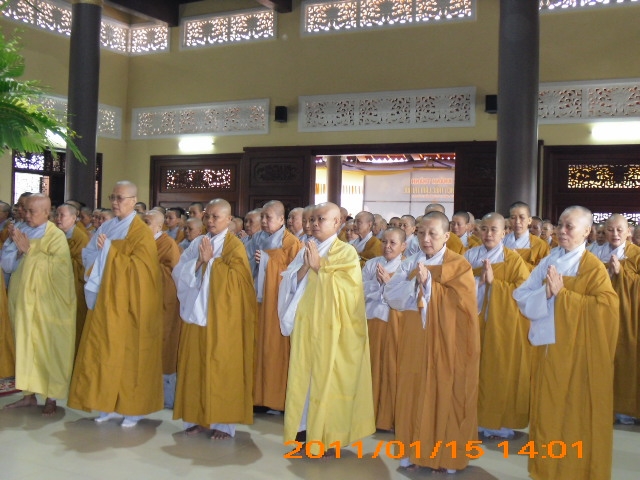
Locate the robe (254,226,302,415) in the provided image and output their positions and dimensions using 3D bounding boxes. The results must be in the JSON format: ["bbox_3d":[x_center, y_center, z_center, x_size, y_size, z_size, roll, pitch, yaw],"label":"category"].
[{"bbox_3d":[-0.357,0.604,6.100,0.500,1.370,0.410,2,1,30],"label":"robe"}]

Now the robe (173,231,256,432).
[{"bbox_3d":[-0.710,0.595,5.350,0.530,1.300,0.440,2,1,30],"label":"robe"}]

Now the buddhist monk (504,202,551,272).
[{"bbox_3d":[1.649,0.539,6.350,0.510,1.680,0.410,2,1,27],"label":"buddhist monk"}]

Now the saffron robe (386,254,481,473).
[{"bbox_3d":[0.662,0.693,4.720,0.530,1.300,0.430,2,1,30],"label":"saffron robe"}]

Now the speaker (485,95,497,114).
[{"bbox_3d":[2.785,-2.201,12.912,0.210,0.295,0.190,2,1,28],"label":"speaker"}]

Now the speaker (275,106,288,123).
[{"bbox_3d":[-0.716,-2.333,14.781,0.210,0.295,0.190,2,1,28],"label":"speaker"}]

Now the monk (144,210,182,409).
[{"bbox_3d":[-1.322,0.517,6.350,0.500,1.540,0.410,2,1,30],"label":"monk"}]

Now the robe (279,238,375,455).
[{"bbox_3d":[0.041,0.647,4.970,0.560,1.330,0.460,2,1,30],"label":"robe"}]

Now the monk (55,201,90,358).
[{"bbox_3d":[-2.214,0.461,7.000,0.500,1.585,0.410,2,1,30],"label":"monk"}]

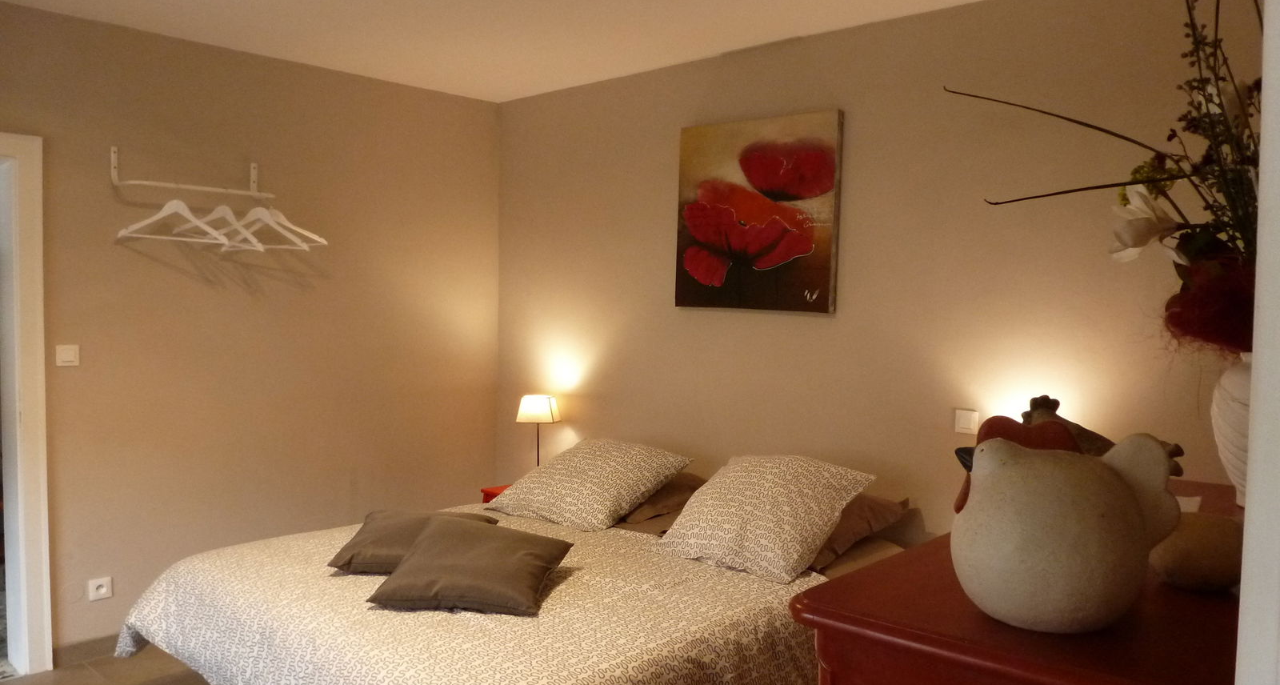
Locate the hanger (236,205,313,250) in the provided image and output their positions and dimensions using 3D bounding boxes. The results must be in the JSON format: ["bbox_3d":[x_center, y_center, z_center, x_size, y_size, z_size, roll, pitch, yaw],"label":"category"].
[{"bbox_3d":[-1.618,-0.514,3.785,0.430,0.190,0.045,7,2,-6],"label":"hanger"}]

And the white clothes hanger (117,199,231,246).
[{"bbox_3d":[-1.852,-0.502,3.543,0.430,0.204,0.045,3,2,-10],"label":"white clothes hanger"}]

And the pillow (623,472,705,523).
[{"bbox_3d":[-0.092,0.654,3.963,0.600,0.140,0.580,3,14,41],"label":"pillow"}]

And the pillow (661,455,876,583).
[{"bbox_3d":[0.475,0.633,3.270,0.600,0.160,0.610,3,29,41],"label":"pillow"}]

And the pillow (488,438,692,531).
[{"bbox_3d":[-0.227,0.613,3.843,0.600,0.160,0.610,3,21,41],"label":"pillow"}]

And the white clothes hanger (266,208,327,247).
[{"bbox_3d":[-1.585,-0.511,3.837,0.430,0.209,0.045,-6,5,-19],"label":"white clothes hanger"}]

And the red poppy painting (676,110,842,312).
[{"bbox_3d":[0.491,-0.546,3.832,0.797,0.810,0.044,4,4,41],"label":"red poppy painting"}]

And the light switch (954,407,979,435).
[{"bbox_3d":[1.197,0.295,3.260,0.084,0.084,0.018,3,3,41],"label":"light switch"}]

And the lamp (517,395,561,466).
[{"bbox_3d":[-0.513,0.509,4.504,0.198,0.478,0.168,1,3,12],"label":"lamp"}]

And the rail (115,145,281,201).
[{"bbox_3d":[-1.836,-0.702,3.697,0.240,0.174,0.600,3,3,43],"label":"rail"}]

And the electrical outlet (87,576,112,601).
[{"bbox_3d":[-2.179,0.998,3.592,0.018,0.083,0.082,3,3,43],"label":"electrical outlet"}]

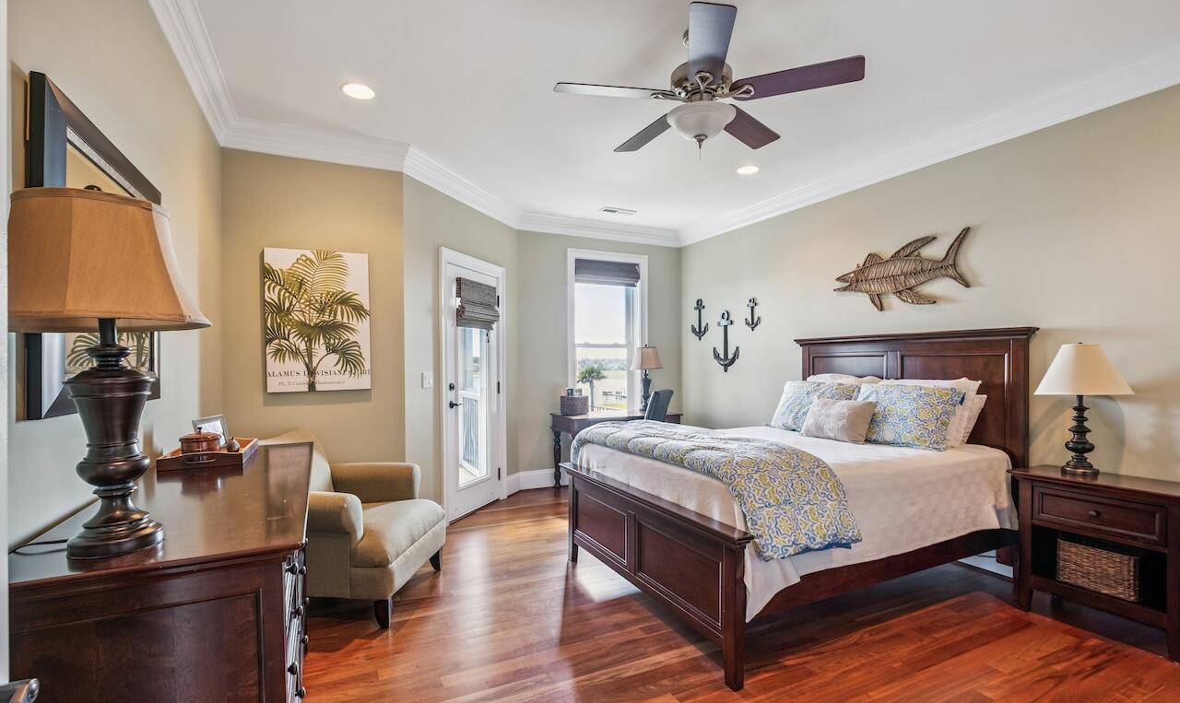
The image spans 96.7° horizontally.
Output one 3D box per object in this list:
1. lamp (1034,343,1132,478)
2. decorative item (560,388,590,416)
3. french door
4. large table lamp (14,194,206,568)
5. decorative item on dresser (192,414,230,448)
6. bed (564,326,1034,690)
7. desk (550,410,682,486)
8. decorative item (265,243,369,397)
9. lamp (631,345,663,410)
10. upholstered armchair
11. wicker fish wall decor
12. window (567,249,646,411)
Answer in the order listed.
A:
[{"bbox_3d":[2.466,0.281,2.630,0.370,0.649,0.370,0,-1,-26],"label":"lamp"},{"bbox_3d":[-0.148,0.507,5.266,0.195,0.260,0.250,0,-1,-26],"label":"decorative item"},{"bbox_3d":[-0.991,0.284,4.541,0.100,2.159,1.001,0,-1,19],"label":"french door"},{"bbox_3d":[-0.989,0.038,1.070,0.370,0.720,0.370,0,-1,-26],"label":"large table lamp"},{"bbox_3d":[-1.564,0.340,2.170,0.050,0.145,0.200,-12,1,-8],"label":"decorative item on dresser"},{"bbox_3d":[1.174,0.606,3.193,2.181,1.466,1.664,0,-1,-25],"label":"bed"},{"bbox_3d":[0.282,1.001,5.351,1.260,0.740,0.540,0,-1,-26],"label":"desk"},{"bbox_3d":[-1.750,-0.198,3.404,0.591,0.904,0.040,0,-1,-26],"label":"decorative item"},{"bbox_3d":[0.603,0.278,5.580,0.350,0.710,0.350,0,-1,0],"label":"lamp"},{"bbox_3d":[-1.334,0.890,2.886,0.870,0.880,0.740,0,-1,4],"label":"upholstered armchair"},{"bbox_3d":[2.145,-0.531,3.694,0.070,0.474,0.989,0,-1,-26],"label":"wicker fish wall decor"},{"bbox_3d":[0.200,-0.113,5.708,0.980,1.938,0.120,0,-1,-26],"label":"window"}]

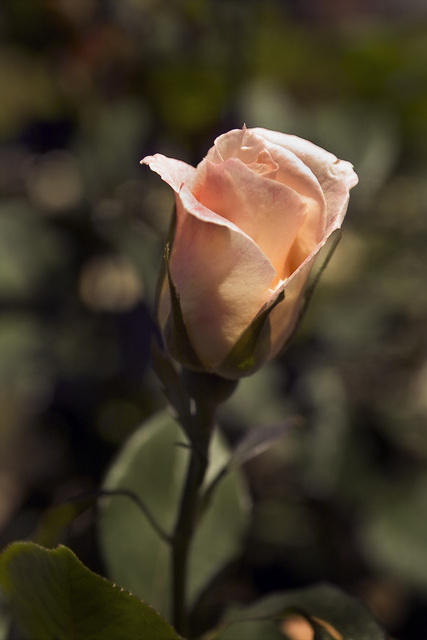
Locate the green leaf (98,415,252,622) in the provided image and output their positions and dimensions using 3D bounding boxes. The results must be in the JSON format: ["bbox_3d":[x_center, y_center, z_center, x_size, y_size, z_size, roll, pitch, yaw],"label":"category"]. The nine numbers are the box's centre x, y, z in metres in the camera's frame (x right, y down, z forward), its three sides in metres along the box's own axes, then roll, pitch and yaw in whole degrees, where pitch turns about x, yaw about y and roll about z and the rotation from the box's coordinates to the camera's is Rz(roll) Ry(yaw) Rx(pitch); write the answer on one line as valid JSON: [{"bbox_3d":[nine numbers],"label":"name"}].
[{"bbox_3d":[-0.010,0.052,0.360,0.040,0.056,0.012,2,-12,0],"label":"green leaf"}]

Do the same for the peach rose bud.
[{"bbox_3d":[0.008,-0.016,0.320,0.049,0.053,0.047,8,21,-3],"label":"peach rose bud"}]

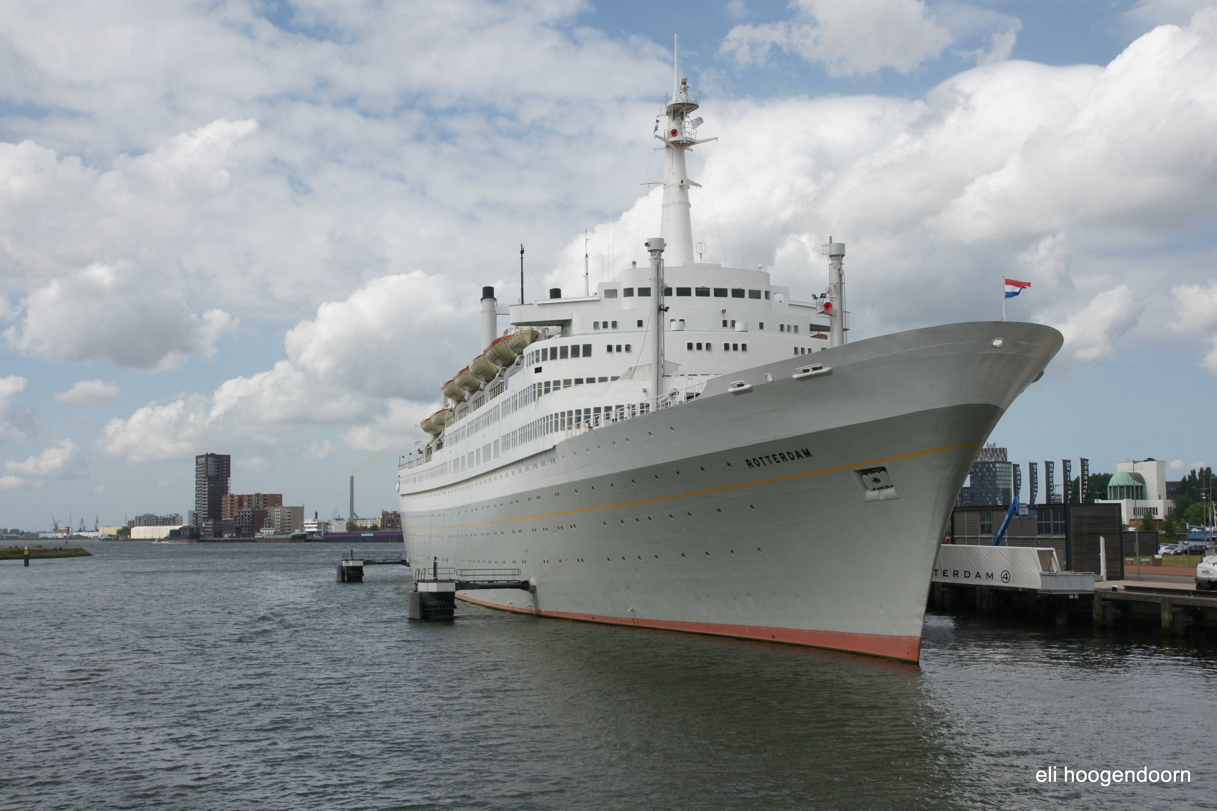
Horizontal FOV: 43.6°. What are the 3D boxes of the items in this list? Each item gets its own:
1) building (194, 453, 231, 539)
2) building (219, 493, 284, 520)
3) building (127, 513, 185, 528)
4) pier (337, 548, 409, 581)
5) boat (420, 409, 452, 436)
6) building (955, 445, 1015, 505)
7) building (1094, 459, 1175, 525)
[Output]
[{"bbox_3d":[-333.932,76.547,1287.807,20.000,70.100,29.000,2,-5,-31],"label":"building"},{"bbox_3d":[-289.287,90.413,1243.384,14.000,34.600,72.000,4,-6,-41],"label":"building"},{"bbox_3d":[-594.236,156.029,1994.256,73.000,30.400,25.000,1,-5,-16],"label":"building"},{"bbox_3d":[-35.892,24.177,231.330,10.800,5.100,4.800,1,-5,-13],"label":"pier"},{"bbox_3d":[-23.014,2.281,203.769,3.300,2.900,9.600,1,-5,-13],"label":"boat"},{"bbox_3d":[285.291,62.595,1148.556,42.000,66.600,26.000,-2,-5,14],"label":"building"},{"bbox_3d":[277.036,48.153,805.462,37.000,39.600,21.000,4,-6,-40],"label":"building"}]

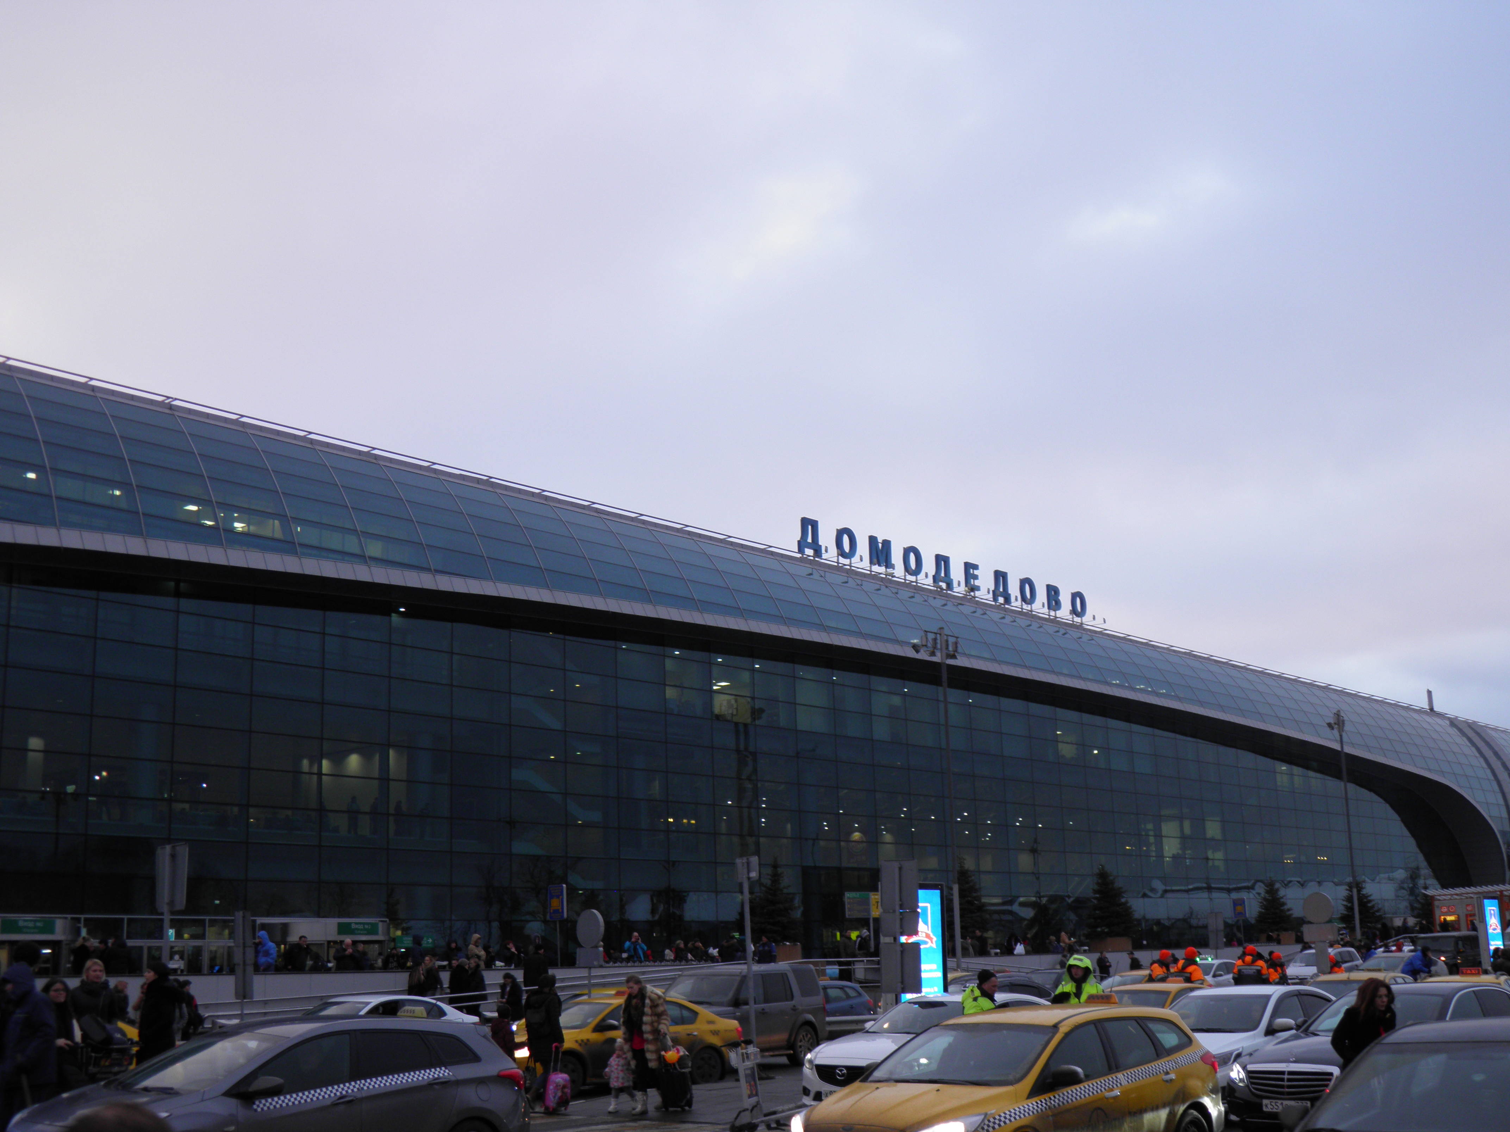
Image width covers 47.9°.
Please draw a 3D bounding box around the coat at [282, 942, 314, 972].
[{"bbox_3d":[-10.535,9.149,39.198,0.580,0.880,0.380,5,-15,-26],"label":"coat"}]

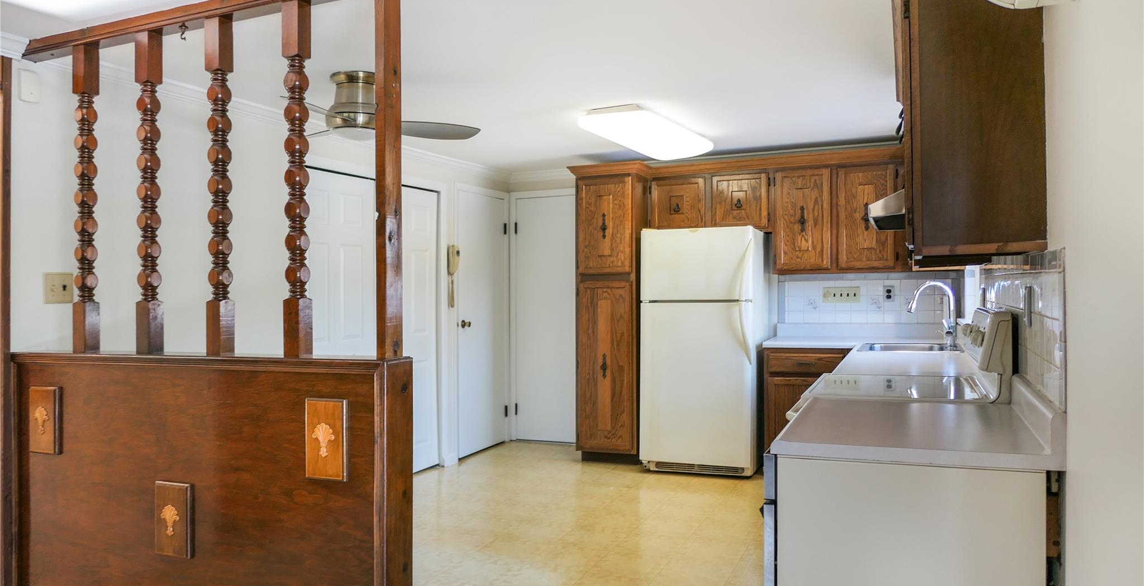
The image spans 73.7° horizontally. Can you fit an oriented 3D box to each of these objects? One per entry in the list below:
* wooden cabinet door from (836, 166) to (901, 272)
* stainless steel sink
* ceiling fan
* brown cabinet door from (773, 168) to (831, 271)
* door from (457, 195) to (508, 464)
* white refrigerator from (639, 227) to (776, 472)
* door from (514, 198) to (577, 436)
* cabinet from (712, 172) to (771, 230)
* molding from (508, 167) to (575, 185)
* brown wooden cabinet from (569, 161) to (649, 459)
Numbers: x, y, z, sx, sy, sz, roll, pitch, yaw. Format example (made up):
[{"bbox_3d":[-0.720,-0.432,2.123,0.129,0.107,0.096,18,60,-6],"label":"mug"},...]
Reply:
[{"bbox_3d":[1.958,-0.503,5.073,0.352,0.683,0.025,0,0,24],"label":"wooden cabinet door"},{"bbox_3d":[1.974,0.399,4.443,0.540,0.170,0.630,-1,0,24],"label":"stainless steel sink"},{"bbox_3d":[-1.056,-0.881,3.591,1.080,0.310,1.060,-1,0,24],"label":"ceiling fan"},{"bbox_3d":[1.589,-0.501,5.237,0.358,0.683,0.025,0,0,24],"label":"brown cabinet door"},{"bbox_3d":[-0.707,0.231,6.073,0.050,2.028,0.720,-1,-1,24],"label":"door"},{"bbox_3d":[0.963,0.397,5.457,0.760,1.662,0.720,-1,-1,24],"label":"white refrigerator"},{"bbox_3d":[-0.166,0.217,6.408,0.700,2.060,0.045,-1,0,24],"label":"door"},{"bbox_3d":[1.262,-0.653,5.574,0.410,0.410,0.325,-1,-1,24],"label":"cabinet"},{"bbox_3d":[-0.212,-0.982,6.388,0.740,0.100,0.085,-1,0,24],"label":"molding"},{"bbox_3d":[0.376,0.164,5.770,0.520,2.153,0.670,-1,-1,24],"label":"brown wooden cabinet"}]

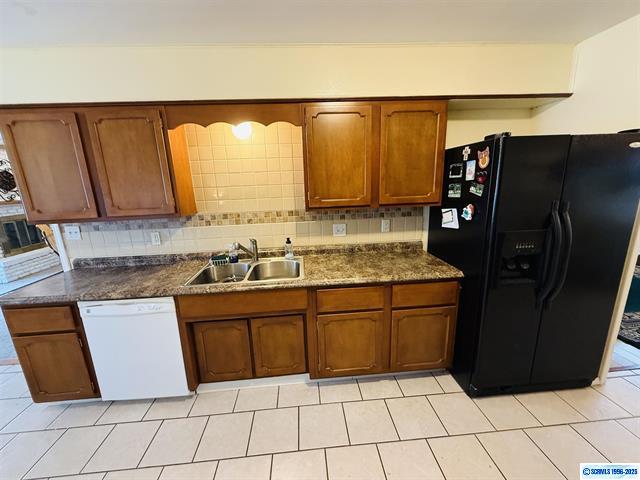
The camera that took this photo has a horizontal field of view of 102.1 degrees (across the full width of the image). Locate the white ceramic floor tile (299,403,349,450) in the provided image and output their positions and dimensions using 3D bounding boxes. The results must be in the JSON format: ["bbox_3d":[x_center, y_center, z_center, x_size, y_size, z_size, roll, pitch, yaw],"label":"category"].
[{"bbox_3d":[0.020,1.225,1.705,0.308,0.010,0.311,-3,12,-4],"label":"white ceramic floor tile"}]

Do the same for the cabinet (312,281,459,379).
[{"bbox_3d":[0.443,0.593,2.170,1.066,0.737,0.625,-3,13,-4],"label":"cabinet"}]

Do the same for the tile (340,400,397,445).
[{"bbox_3d":[0.329,1.209,1.726,0.308,0.010,0.311,-3,12,-4],"label":"tile"}]

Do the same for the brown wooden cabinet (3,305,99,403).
[{"bbox_3d":[-1.803,0.705,2.024,0.450,0.737,0.625,-3,13,-4],"label":"brown wooden cabinet"}]

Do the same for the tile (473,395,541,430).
[{"bbox_3d":[1.256,1.162,1.786,0.308,0.010,0.311,-3,12,-4],"label":"tile"}]

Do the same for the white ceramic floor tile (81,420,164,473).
[{"bbox_3d":[-1.215,1.288,1.625,0.308,0.010,0.311,-3,12,-4],"label":"white ceramic floor tile"}]

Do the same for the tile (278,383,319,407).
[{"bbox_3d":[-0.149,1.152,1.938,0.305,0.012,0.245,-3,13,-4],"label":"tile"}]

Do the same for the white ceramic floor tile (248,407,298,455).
[{"bbox_3d":[-0.289,1.240,1.685,0.308,0.010,0.311,-3,12,-4],"label":"white ceramic floor tile"}]

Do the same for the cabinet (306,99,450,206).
[{"bbox_3d":[0.398,-0.638,2.050,1.060,0.749,0.320,-3,13,-4],"label":"cabinet"}]

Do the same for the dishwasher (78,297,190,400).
[{"bbox_3d":[-1.284,0.748,2.106,0.605,0.848,0.600,-3,12,-4],"label":"dishwasher"}]

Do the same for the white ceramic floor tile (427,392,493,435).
[{"bbox_3d":[0.947,1.178,1.766,0.308,0.010,0.311,-3,12,-4],"label":"white ceramic floor tile"}]

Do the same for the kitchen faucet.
[{"bbox_3d":[-0.626,0.105,2.211,0.075,0.205,0.240,6,15,34],"label":"kitchen faucet"}]

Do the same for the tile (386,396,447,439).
[{"bbox_3d":[0.638,1.193,1.746,0.308,0.010,0.311,-3,12,-4],"label":"tile"}]

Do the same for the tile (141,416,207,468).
[{"bbox_3d":[-0.894,1.251,1.619,0.305,0.012,0.309,-3,13,-4],"label":"tile"}]

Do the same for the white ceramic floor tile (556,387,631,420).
[{"bbox_3d":[1.844,1.114,1.798,0.305,0.012,0.309,-3,13,-4],"label":"white ceramic floor tile"}]

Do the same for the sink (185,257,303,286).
[{"bbox_3d":[-0.538,0.327,2.068,0.835,0.190,0.570,-3,12,-4],"label":"sink"}]

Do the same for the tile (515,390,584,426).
[{"bbox_3d":[1.540,1.129,1.778,0.305,0.012,0.309,-3,13,-4],"label":"tile"}]

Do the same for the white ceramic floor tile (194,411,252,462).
[{"bbox_3d":[-0.590,1.236,1.639,0.305,0.012,0.309,-3,13,-4],"label":"white ceramic floor tile"}]

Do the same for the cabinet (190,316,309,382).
[{"bbox_3d":[-0.526,0.746,2.169,0.800,0.515,0.550,-3,13,-4],"label":"cabinet"}]

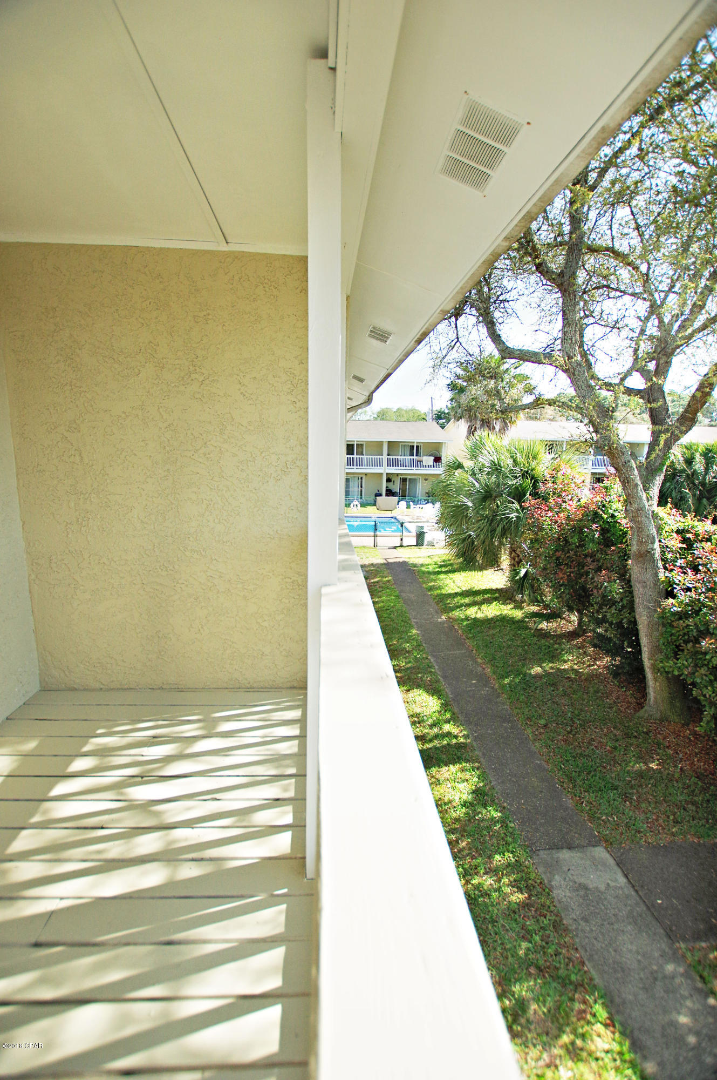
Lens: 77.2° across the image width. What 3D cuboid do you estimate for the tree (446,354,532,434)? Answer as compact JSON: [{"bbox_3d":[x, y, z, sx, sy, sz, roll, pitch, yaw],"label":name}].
[{"bbox_3d":[6.308,-4.549,22.176,4.100,8.480,4.100,4,12,15],"label":"tree"}]

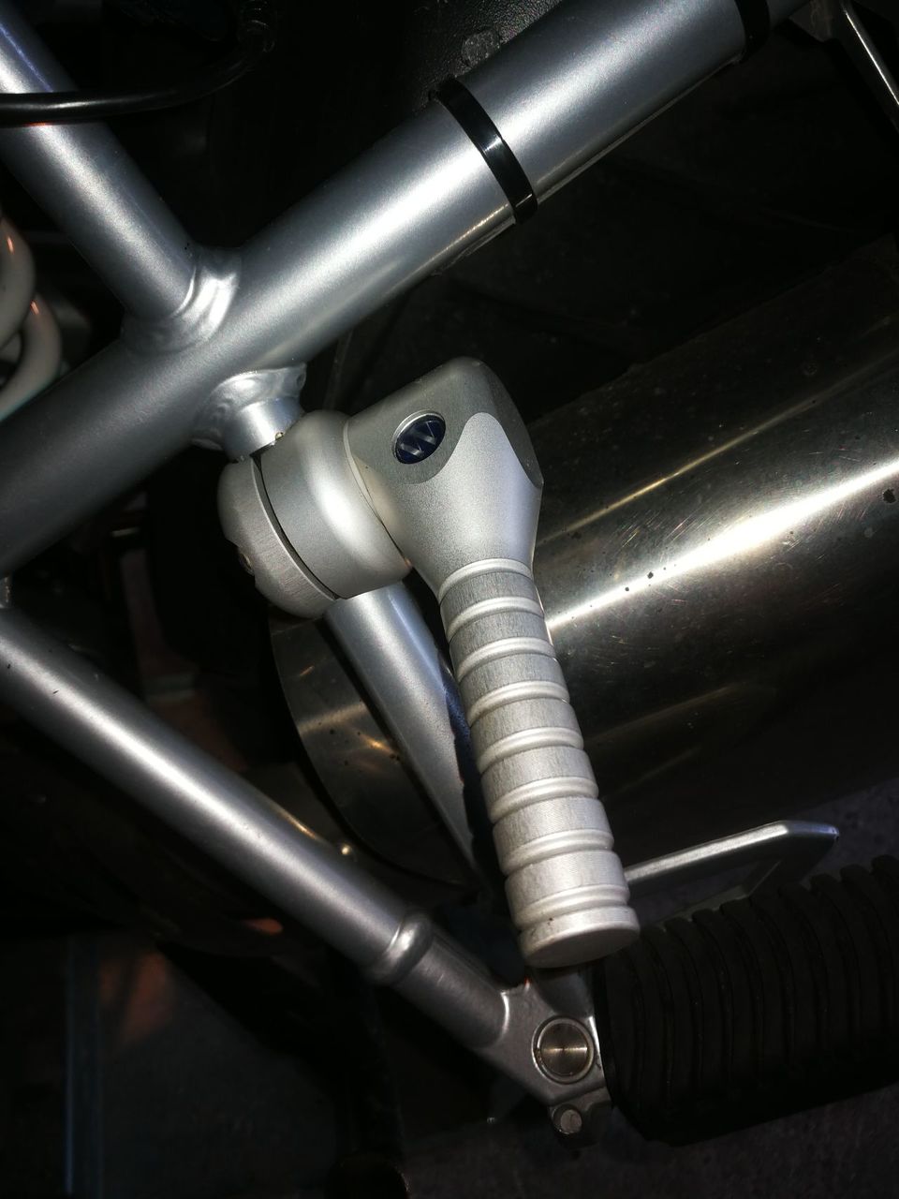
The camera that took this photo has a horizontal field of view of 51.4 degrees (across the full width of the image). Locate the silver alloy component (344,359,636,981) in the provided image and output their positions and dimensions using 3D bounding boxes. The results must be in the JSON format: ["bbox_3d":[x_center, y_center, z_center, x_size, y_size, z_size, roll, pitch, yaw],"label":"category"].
[{"bbox_3d":[0.011,0.009,0.222,0.043,0.042,0.146,-22,59,14],"label":"silver alloy component"}]

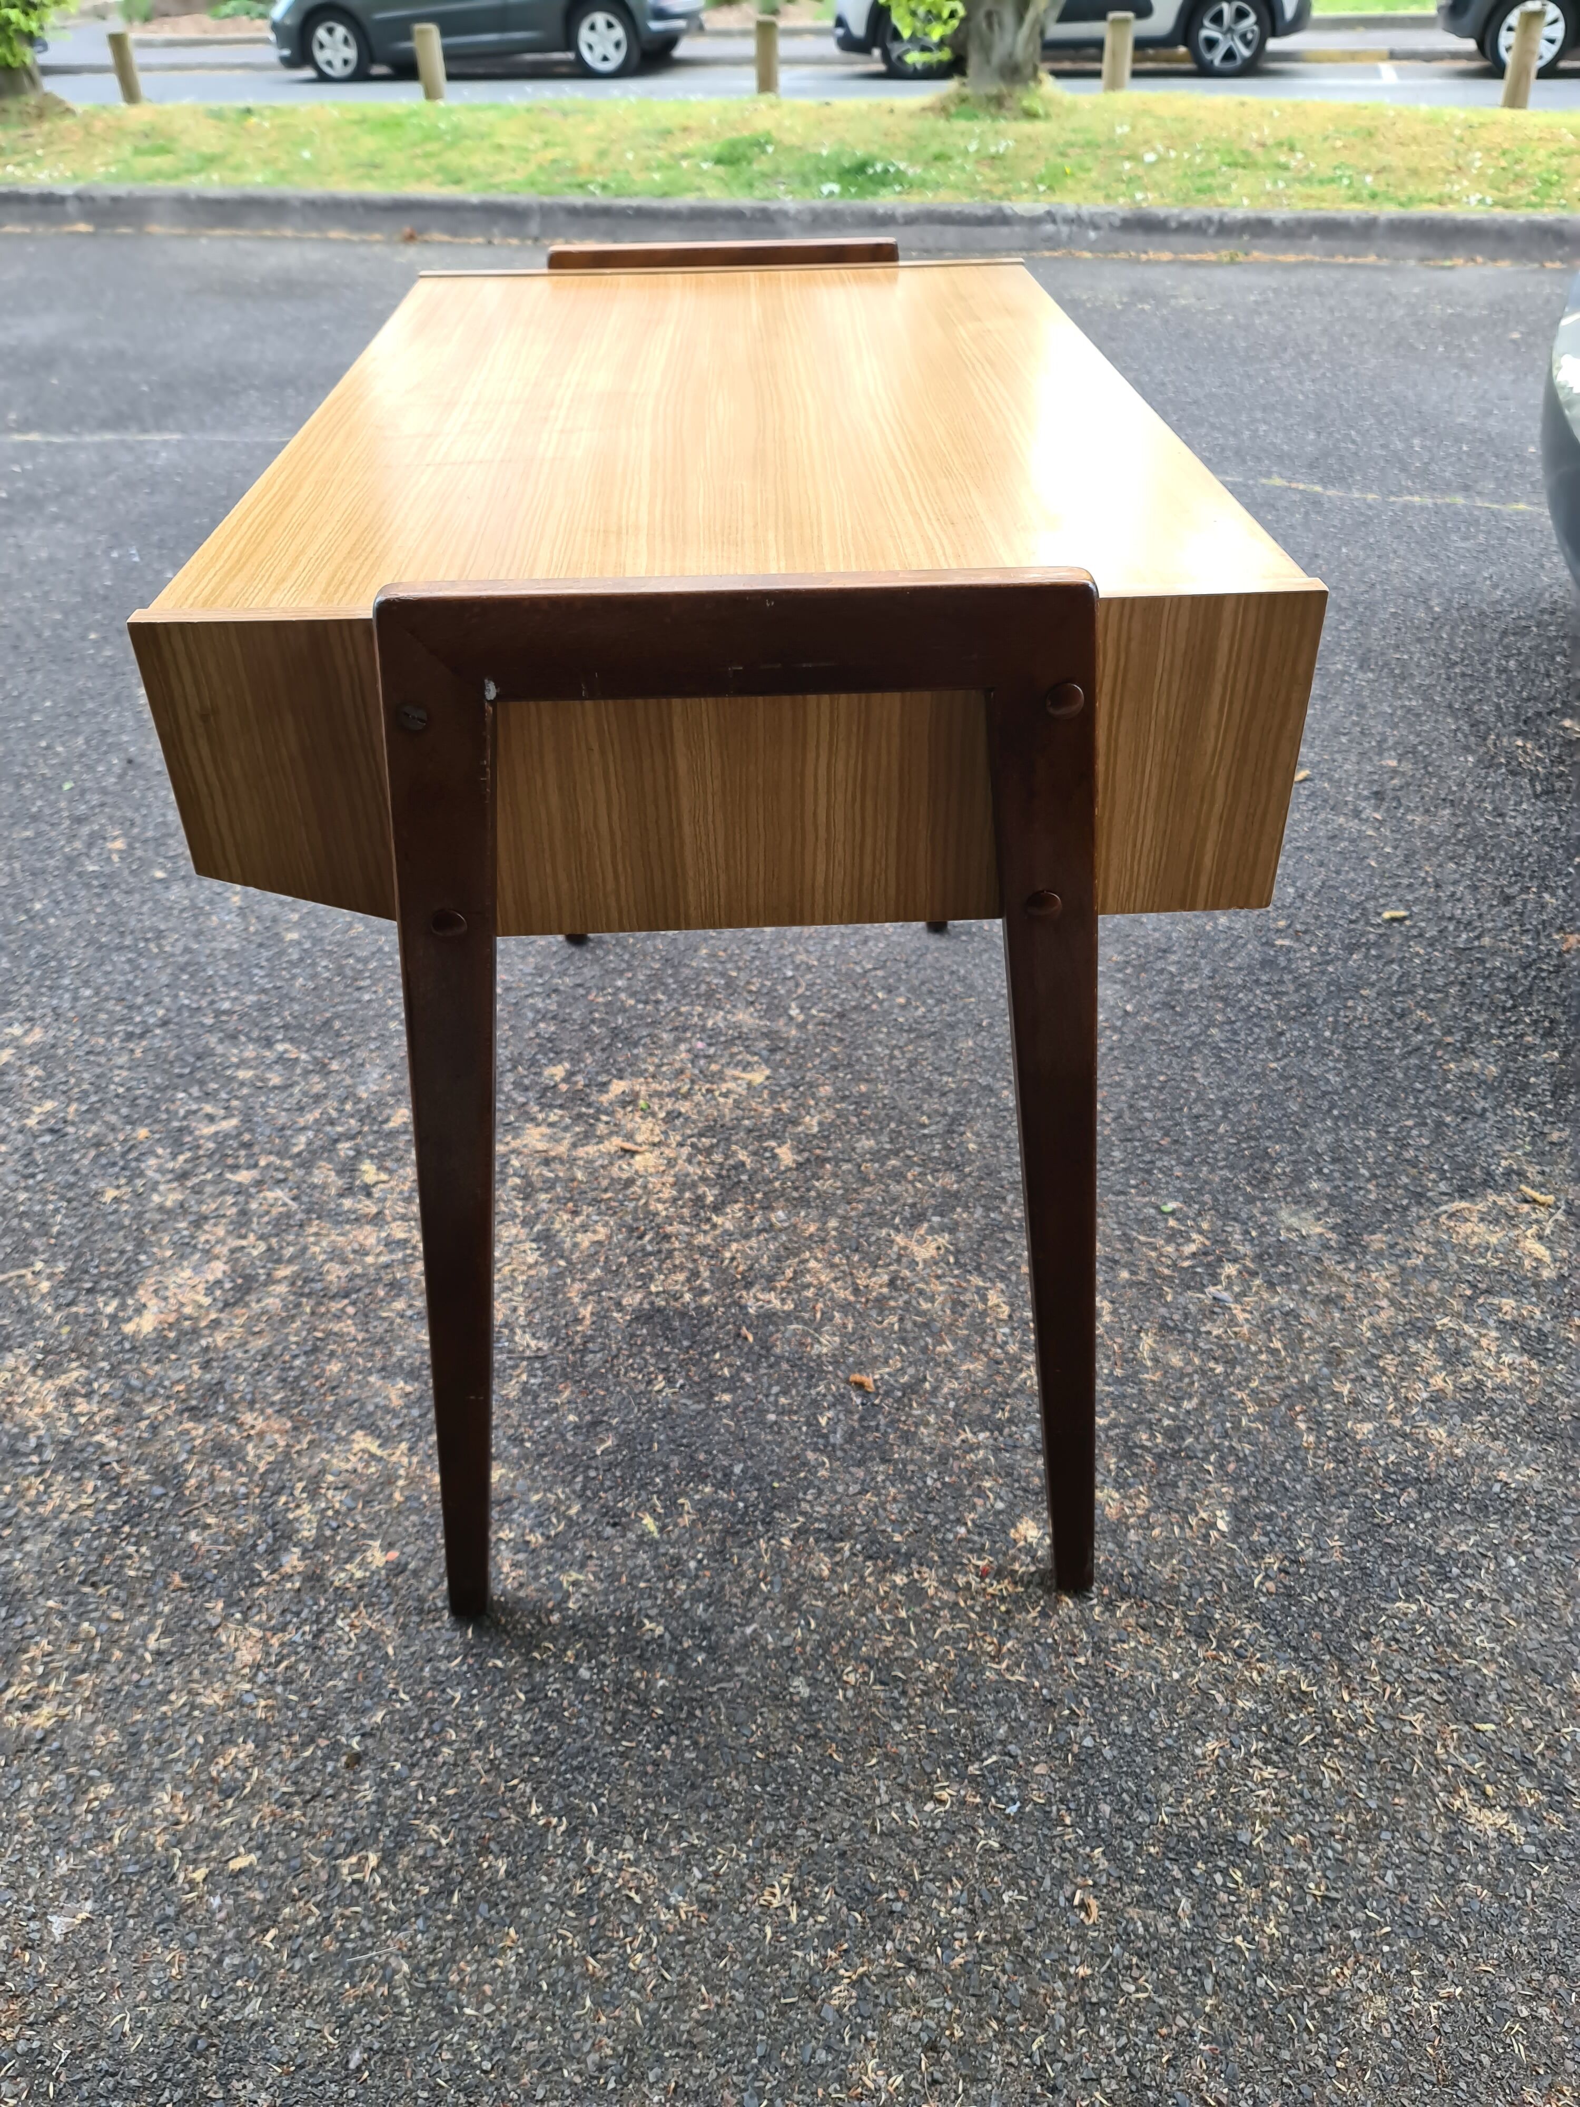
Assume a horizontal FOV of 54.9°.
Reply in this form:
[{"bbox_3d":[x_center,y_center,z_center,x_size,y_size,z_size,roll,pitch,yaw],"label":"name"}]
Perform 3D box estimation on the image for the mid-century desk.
[{"bbox_3d":[-0.039,-0.184,1.311,0.567,0.772,0.973,-2,36,-1],"label":"mid-century desk"}]

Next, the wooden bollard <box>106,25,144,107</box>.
[{"bbox_3d":[-4.778,-7.077,10.981,0.158,0.460,0.158,-13,38,-16],"label":"wooden bollard"}]

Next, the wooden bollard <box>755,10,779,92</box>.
[{"bbox_3d":[-0.151,-6.792,10.381,0.158,0.460,0.158,-1,36,0],"label":"wooden bollard"}]

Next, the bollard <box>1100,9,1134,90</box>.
[{"bbox_3d":[2.160,-6.575,10.031,0.158,0.460,0.158,5,37,9],"label":"bollard"}]

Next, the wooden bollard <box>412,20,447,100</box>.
[{"bbox_3d":[-2.527,-6.978,10.731,0.158,0.460,0.158,-7,37,-9],"label":"wooden bollard"}]

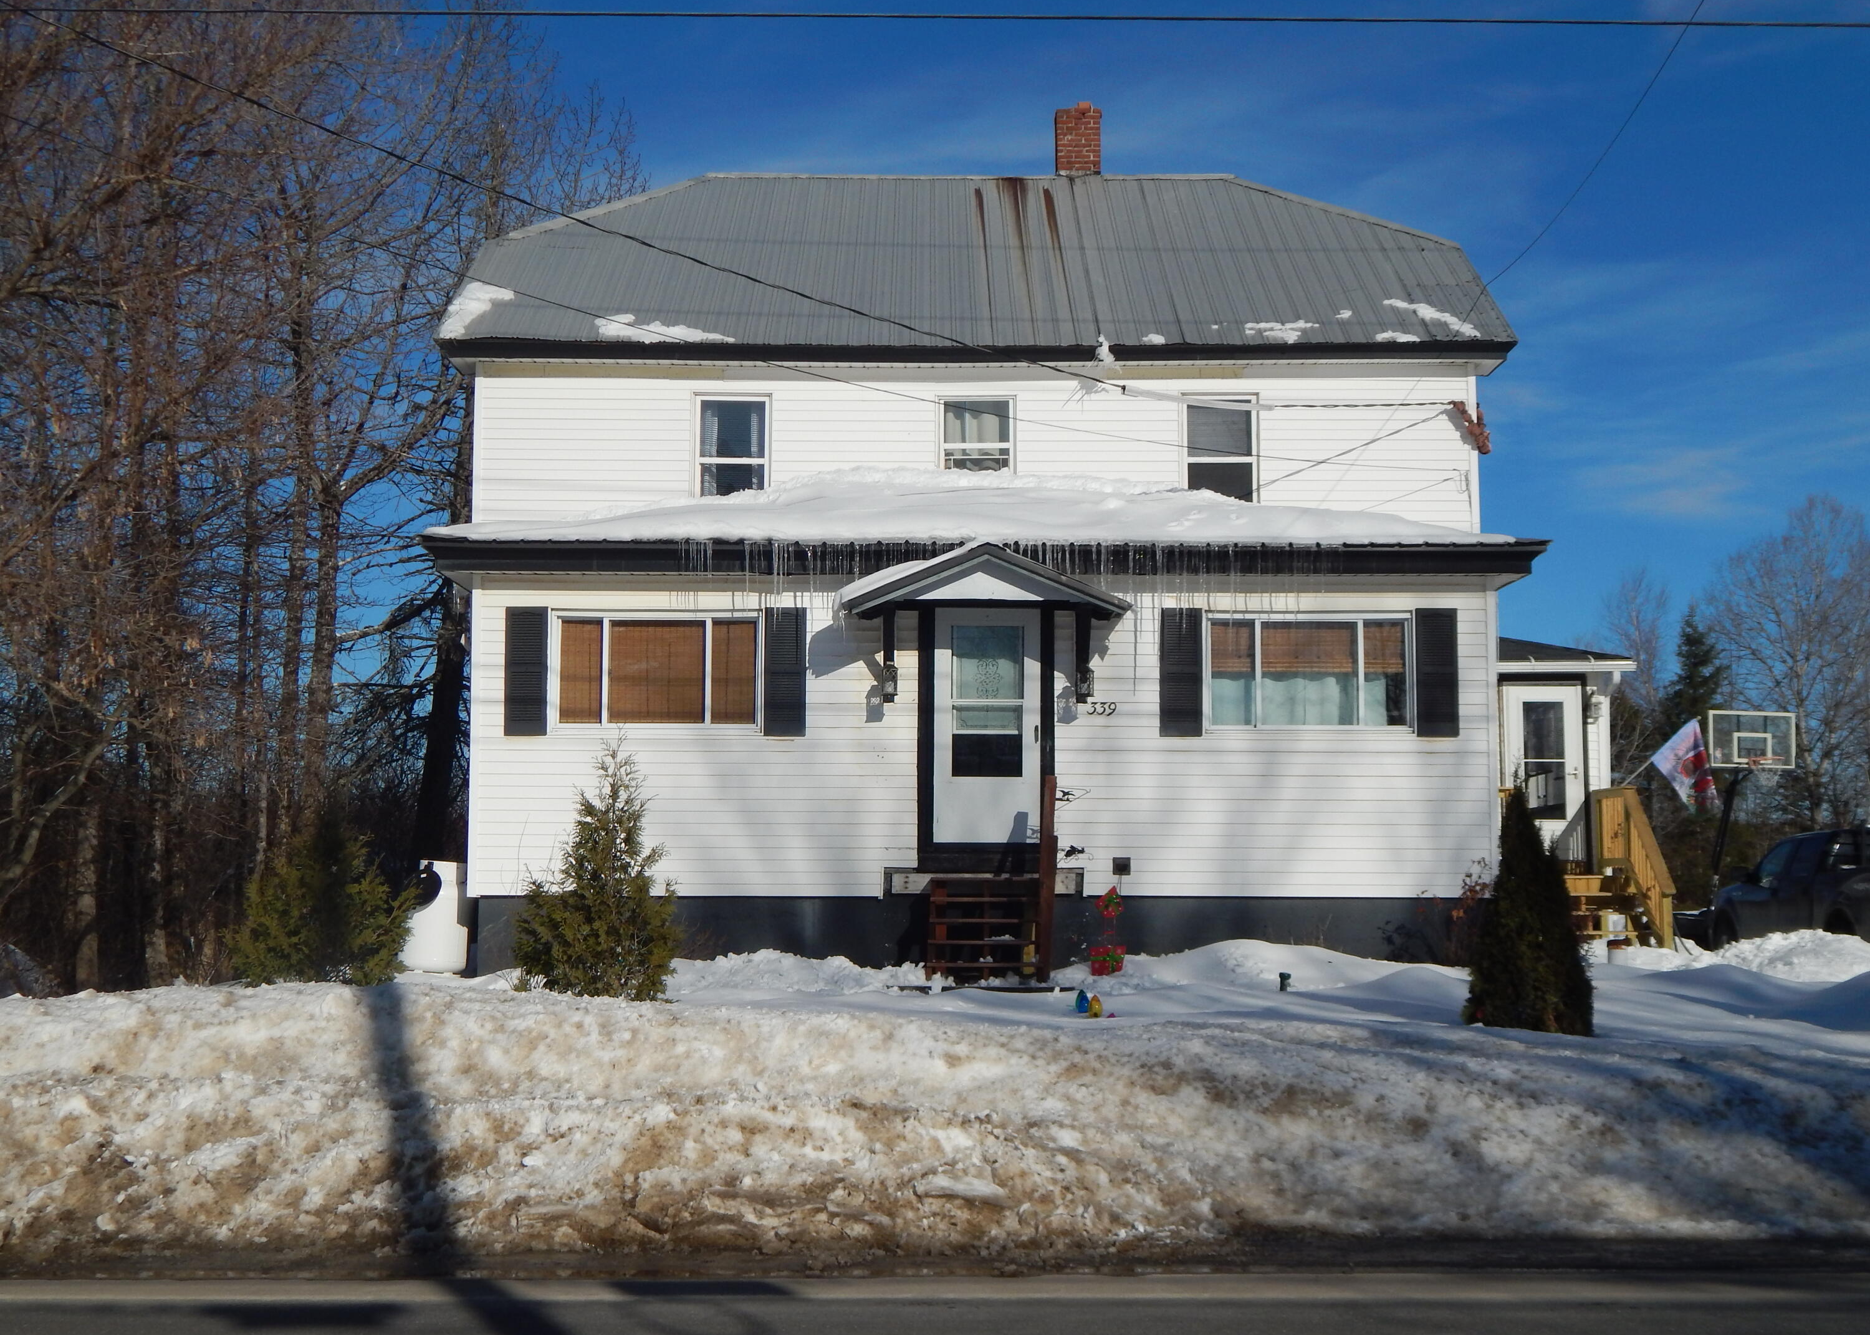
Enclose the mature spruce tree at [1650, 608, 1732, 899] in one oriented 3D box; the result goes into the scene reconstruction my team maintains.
[{"bbox_3d":[18.226,2.096,56.000,2.043,7.185,2.200,0,-5,0],"label":"mature spruce tree"}]

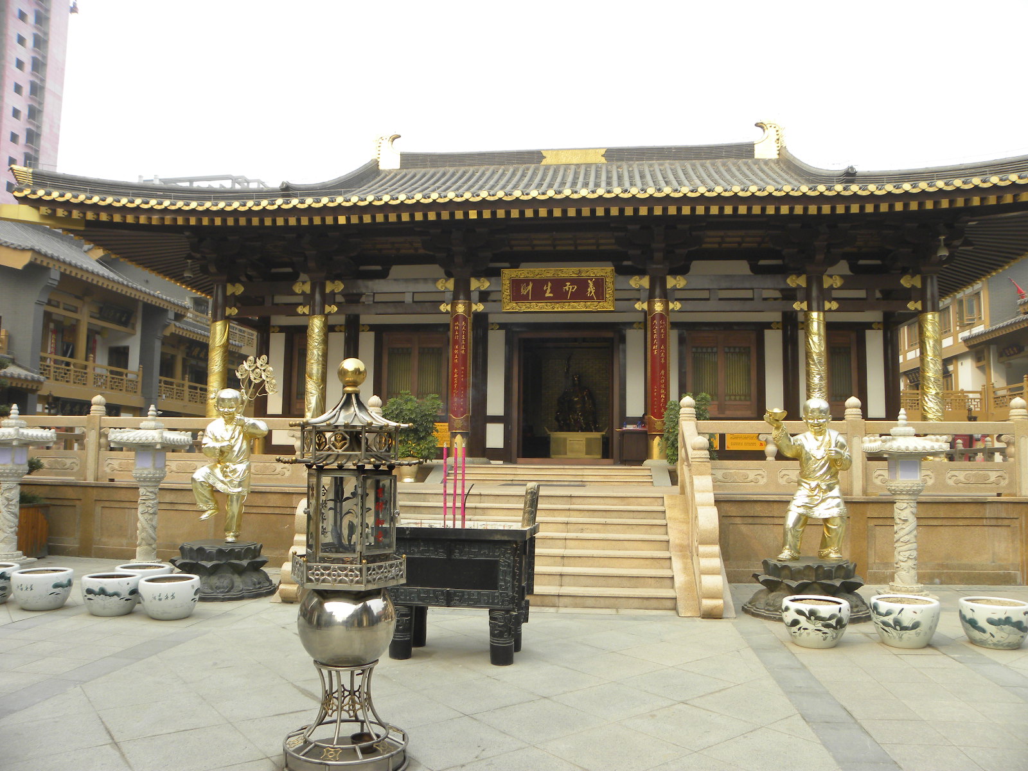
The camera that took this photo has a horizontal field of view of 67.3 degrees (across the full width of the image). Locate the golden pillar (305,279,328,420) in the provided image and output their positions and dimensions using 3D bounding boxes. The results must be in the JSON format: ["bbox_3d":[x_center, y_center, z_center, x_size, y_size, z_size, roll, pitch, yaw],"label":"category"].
[{"bbox_3d":[-4.104,-0.353,16.117,0.408,3.713,0.408,0,-5,5],"label":"golden pillar"}]

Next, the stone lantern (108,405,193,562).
[{"bbox_3d":[-4.746,1.357,10.084,0.680,2.160,0.680,0,-6,7],"label":"stone lantern"}]

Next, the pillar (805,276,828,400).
[{"bbox_3d":[6.144,-0.313,15.665,0.440,3.980,0.440,0,-6,7],"label":"pillar"}]

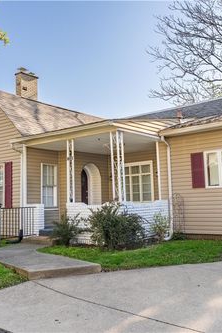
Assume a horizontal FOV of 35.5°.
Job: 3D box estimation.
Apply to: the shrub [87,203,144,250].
[{"bbox_3d":[0.110,1.452,8.399,1.319,1.137,1.116,-6,-7,37],"label":"shrub"}]

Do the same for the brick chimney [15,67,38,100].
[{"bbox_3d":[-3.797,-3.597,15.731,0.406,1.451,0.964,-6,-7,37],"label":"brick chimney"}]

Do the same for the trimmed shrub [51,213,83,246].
[{"bbox_3d":[-1.240,1.713,9.463,0.853,0.964,0.782,-2,-6,0],"label":"trimmed shrub"}]

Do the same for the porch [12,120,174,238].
[{"bbox_3d":[-0.706,0.580,10.895,4.212,3.370,2.345,-6,-7,37],"label":"porch"}]

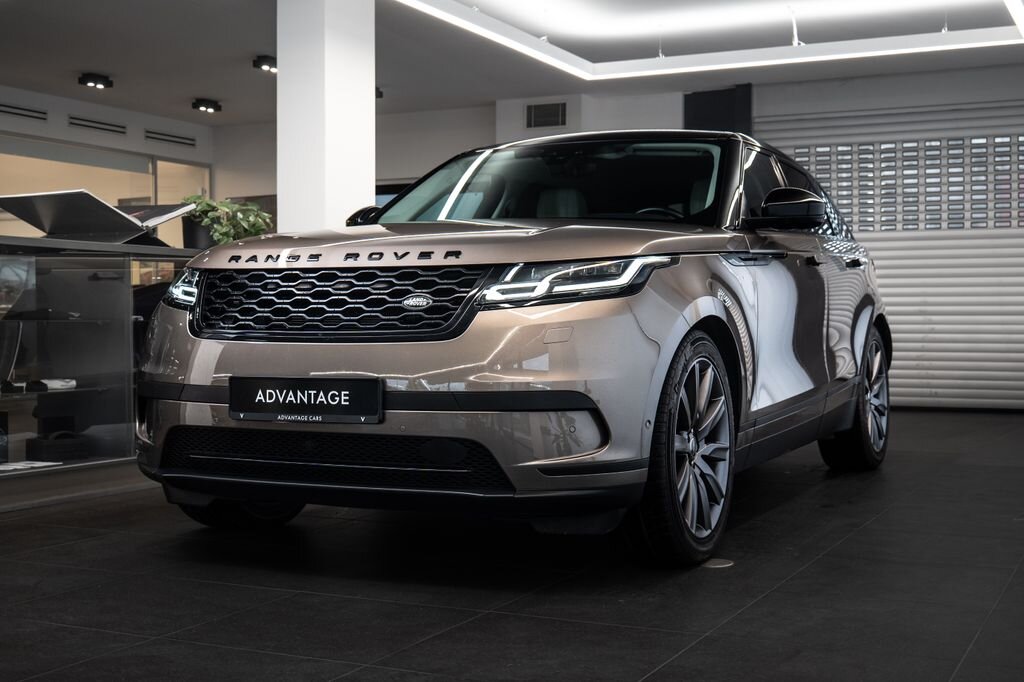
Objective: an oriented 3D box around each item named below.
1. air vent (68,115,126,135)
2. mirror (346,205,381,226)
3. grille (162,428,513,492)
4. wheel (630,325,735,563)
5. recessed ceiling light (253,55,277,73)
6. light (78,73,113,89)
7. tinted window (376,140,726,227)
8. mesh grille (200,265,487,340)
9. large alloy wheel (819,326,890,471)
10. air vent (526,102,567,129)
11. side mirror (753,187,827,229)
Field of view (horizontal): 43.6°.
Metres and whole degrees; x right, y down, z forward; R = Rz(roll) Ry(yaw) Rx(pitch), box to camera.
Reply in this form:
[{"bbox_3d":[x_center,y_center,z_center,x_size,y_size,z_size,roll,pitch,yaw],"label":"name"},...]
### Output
[{"bbox_3d":[-4.039,-2.106,12.492,0.030,0.095,0.785,0,1,27],"label":"air vent"},{"bbox_3d":[-0.628,-0.522,5.736,0.270,0.180,0.160,0,1,27],"label":"mirror"},{"bbox_3d":[-0.566,0.341,3.752,1.250,0.180,0.140,0,1,27],"label":"grille"},{"bbox_3d":[0.505,0.331,4.084,0.270,0.765,0.770,0,1,27],"label":"wheel"},{"bbox_3d":[-1.955,-2.228,10.335,0.130,0.090,0.290,0,1,27],"label":"recessed ceiling light"},{"bbox_3d":[-3.779,-2.362,11.624,0.140,0.100,0.270,0,1,27],"label":"light"},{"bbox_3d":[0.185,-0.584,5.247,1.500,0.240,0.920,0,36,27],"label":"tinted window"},{"bbox_3d":[-0.553,-0.111,3.772,1.060,0.230,0.150,0,1,27],"label":"mesh grille"},{"bbox_3d":[1.778,0.291,6.673,0.265,0.767,0.767,0,1,26],"label":"large alloy wheel"},{"bbox_3d":[0.329,-2.133,12.120,0.415,0.215,0.030,0,1,27],"label":"air vent"},{"bbox_3d":[1.073,-0.515,4.938,0.250,0.152,0.160,0,1,26],"label":"side mirror"}]

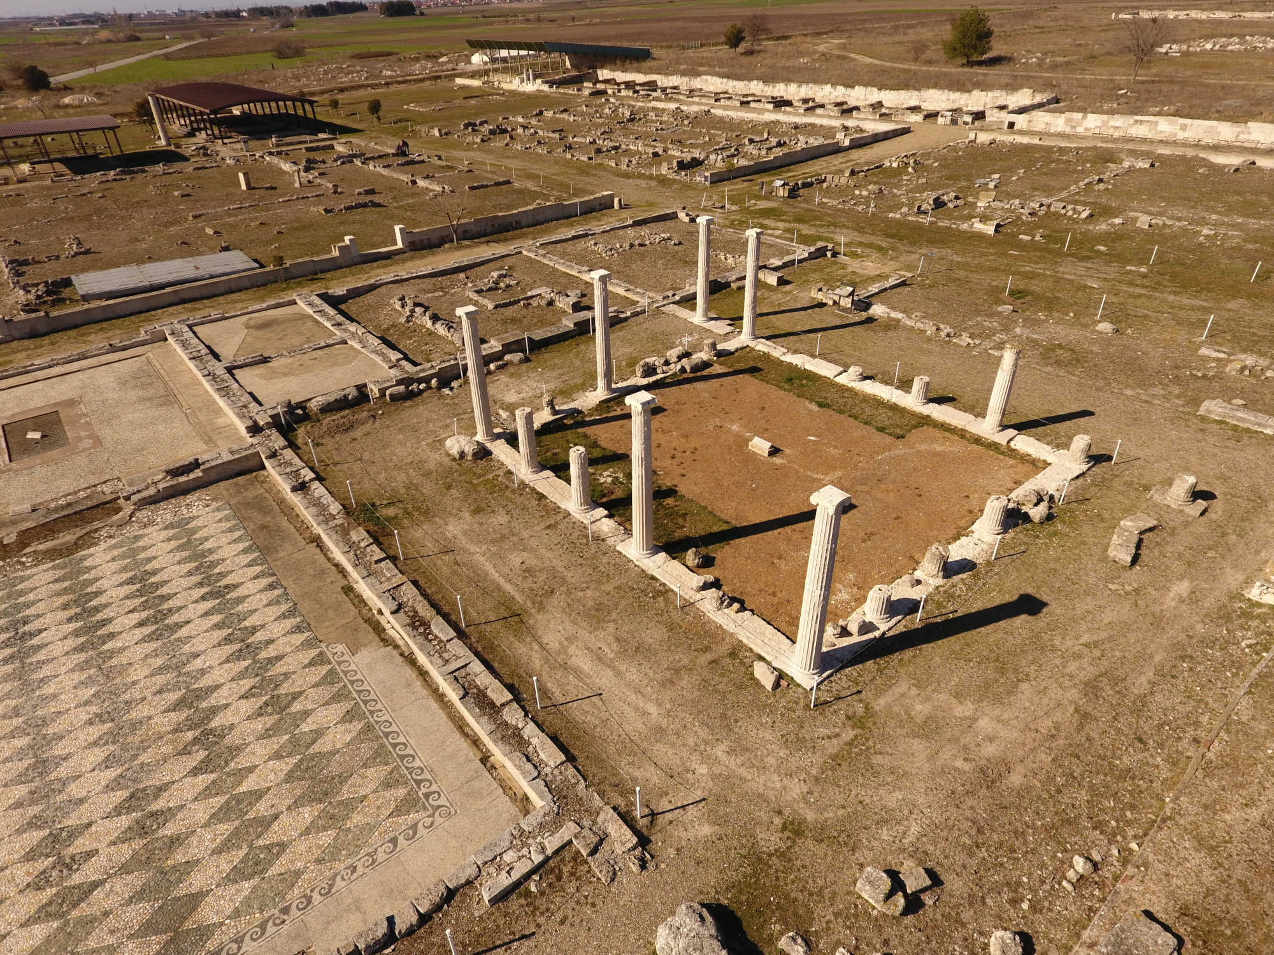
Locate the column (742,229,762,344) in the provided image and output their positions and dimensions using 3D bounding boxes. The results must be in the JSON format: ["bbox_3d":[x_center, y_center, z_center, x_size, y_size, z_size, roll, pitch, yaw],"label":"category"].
[{"bbox_3d":[4.608,-7.608,29.460,0.640,4.220,0.640,-1,33,1],"label":"column"}]

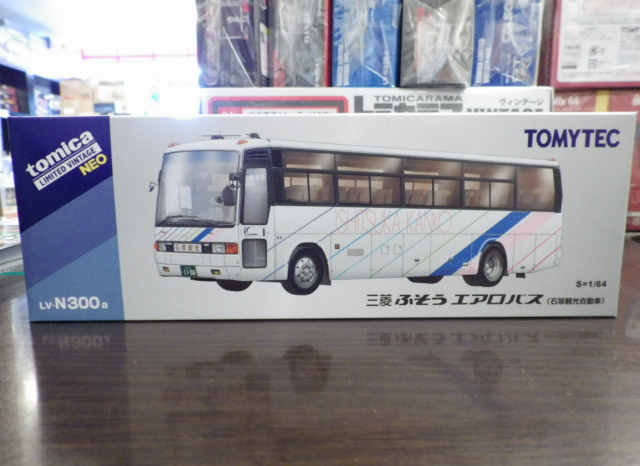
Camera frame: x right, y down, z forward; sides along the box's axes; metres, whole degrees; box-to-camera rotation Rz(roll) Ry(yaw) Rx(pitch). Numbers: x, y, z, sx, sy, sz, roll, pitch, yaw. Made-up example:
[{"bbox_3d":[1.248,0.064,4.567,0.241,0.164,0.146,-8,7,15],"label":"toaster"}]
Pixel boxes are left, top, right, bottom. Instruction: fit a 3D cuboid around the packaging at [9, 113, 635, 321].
[{"bbox_3d":[0.001,-0.008,0.187,0.212,0.071,0.052,0,9,0],"label":"packaging"}]

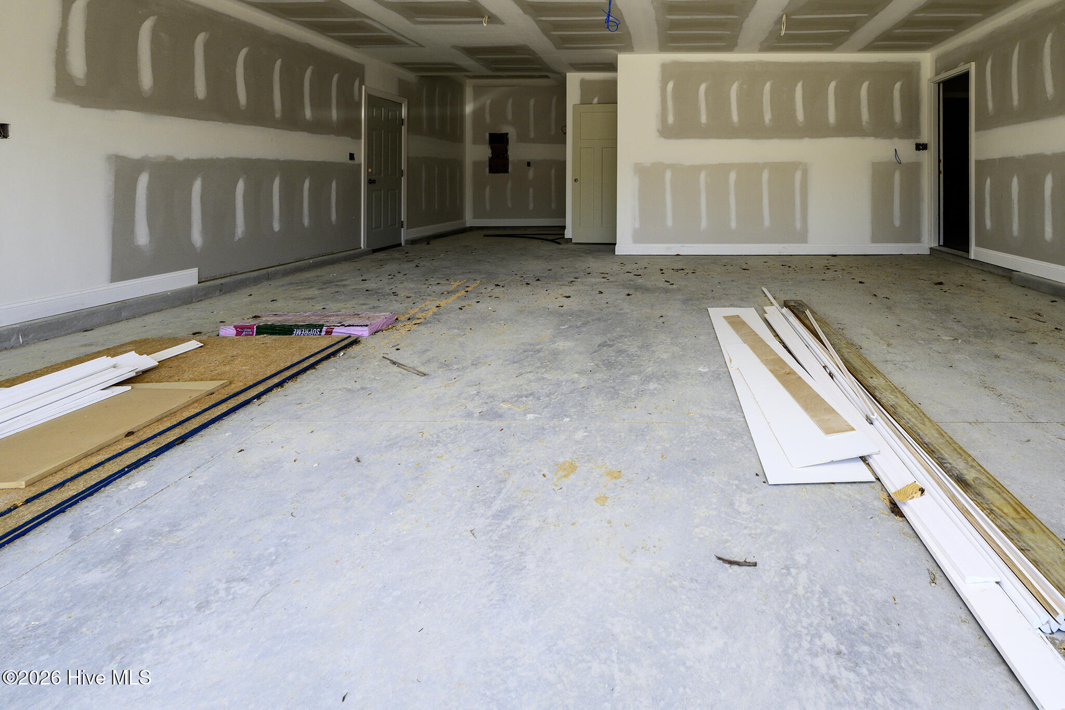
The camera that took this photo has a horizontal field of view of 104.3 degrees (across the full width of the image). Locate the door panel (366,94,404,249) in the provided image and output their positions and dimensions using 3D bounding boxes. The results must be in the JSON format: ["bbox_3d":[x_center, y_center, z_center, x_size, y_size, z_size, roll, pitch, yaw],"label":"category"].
[{"bbox_3d":[-2.110,-2.619,5.950,0.050,2.030,0.830,4,15,16],"label":"door panel"}]

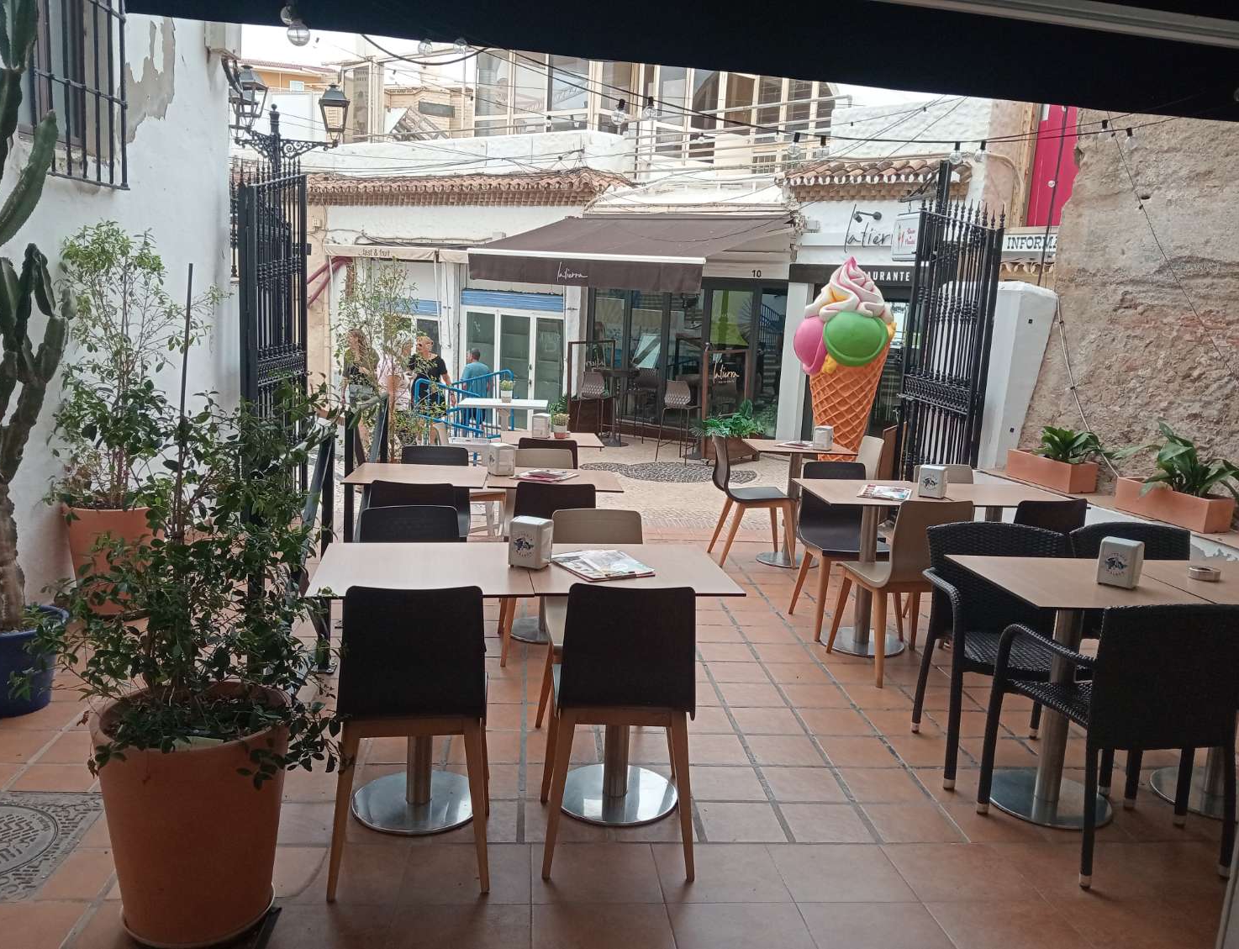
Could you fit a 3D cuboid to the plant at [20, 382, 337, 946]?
[{"bbox_3d":[-1.055,0.434,2.449,0.740,1.310,0.680,2,9,-5],"label":"plant"}]

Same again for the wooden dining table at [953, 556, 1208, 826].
[{"bbox_3d":[1.440,0.709,3.327,0.605,0.750,0.590,2,10,-9],"label":"wooden dining table"}]

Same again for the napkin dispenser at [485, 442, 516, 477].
[{"bbox_3d":[-0.551,-0.072,4.804,0.095,0.140,0.105,-1,10,-25],"label":"napkin dispenser"}]

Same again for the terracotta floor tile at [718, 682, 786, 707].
[{"bbox_3d":[0.543,0.903,4.157,0.246,0.010,0.247,2,10,-6],"label":"terracotta floor tile"}]

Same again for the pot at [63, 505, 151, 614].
[{"bbox_3d":[-2.382,0.378,4.844,0.446,0.508,0.446,2,9,-6],"label":"pot"}]

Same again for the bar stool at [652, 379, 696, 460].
[{"bbox_3d":[0.760,-0.682,12.916,0.470,1.050,0.500,7,10,26],"label":"bar stool"}]

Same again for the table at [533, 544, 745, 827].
[{"bbox_3d":[0.001,0.654,3.194,0.605,0.750,0.590,1,10,-10],"label":"table"}]

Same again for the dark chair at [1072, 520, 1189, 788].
[{"bbox_3d":[1.974,0.630,3.699,0.560,0.830,0.540,1,9,-12],"label":"dark chair"}]

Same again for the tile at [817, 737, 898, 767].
[{"bbox_3d":[0.854,1.005,3.681,0.250,0.012,0.250,2,9,-6],"label":"tile"}]

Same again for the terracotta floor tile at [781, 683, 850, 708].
[{"bbox_3d":[0.807,0.924,4.238,0.250,0.015,0.250,2,9,-6],"label":"terracotta floor tile"}]

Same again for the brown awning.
[{"bbox_3d":[0.109,-3.083,13.992,3.700,1.100,2.250,9,11,33],"label":"brown awning"}]

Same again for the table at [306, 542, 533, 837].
[{"bbox_3d":[-0.598,0.642,3.089,0.600,0.746,0.600,1,9,-10],"label":"table"}]

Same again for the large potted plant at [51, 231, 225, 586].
[{"bbox_3d":[-2.264,-0.257,4.720,0.800,1.780,0.720,2,10,-6],"label":"large potted plant"}]

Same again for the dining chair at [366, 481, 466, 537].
[{"bbox_3d":[-0.858,0.392,4.356,0.440,0.820,0.480,2,9,-4],"label":"dining chair"}]

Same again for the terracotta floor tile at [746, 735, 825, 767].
[{"bbox_3d":[0.593,0.995,3.664,0.245,0.015,0.253,2,9,-5],"label":"terracotta floor tile"}]

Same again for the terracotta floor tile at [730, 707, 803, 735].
[{"bbox_3d":[0.567,0.953,3.924,0.245,0.015,0.253,2,9,-5],"label":"terracotta floor tile"}]

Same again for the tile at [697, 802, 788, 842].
[{"bbox_3d":[0.371,1.069,3.133,0.250,0.012,0.250,2,9,-6],"label":"tile"}]

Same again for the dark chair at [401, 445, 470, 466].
[{"bbox_3d":[-0.875,0.303,4.914,0.440,0.820,0.480,1,9,-13],"label":"dark chair"}]

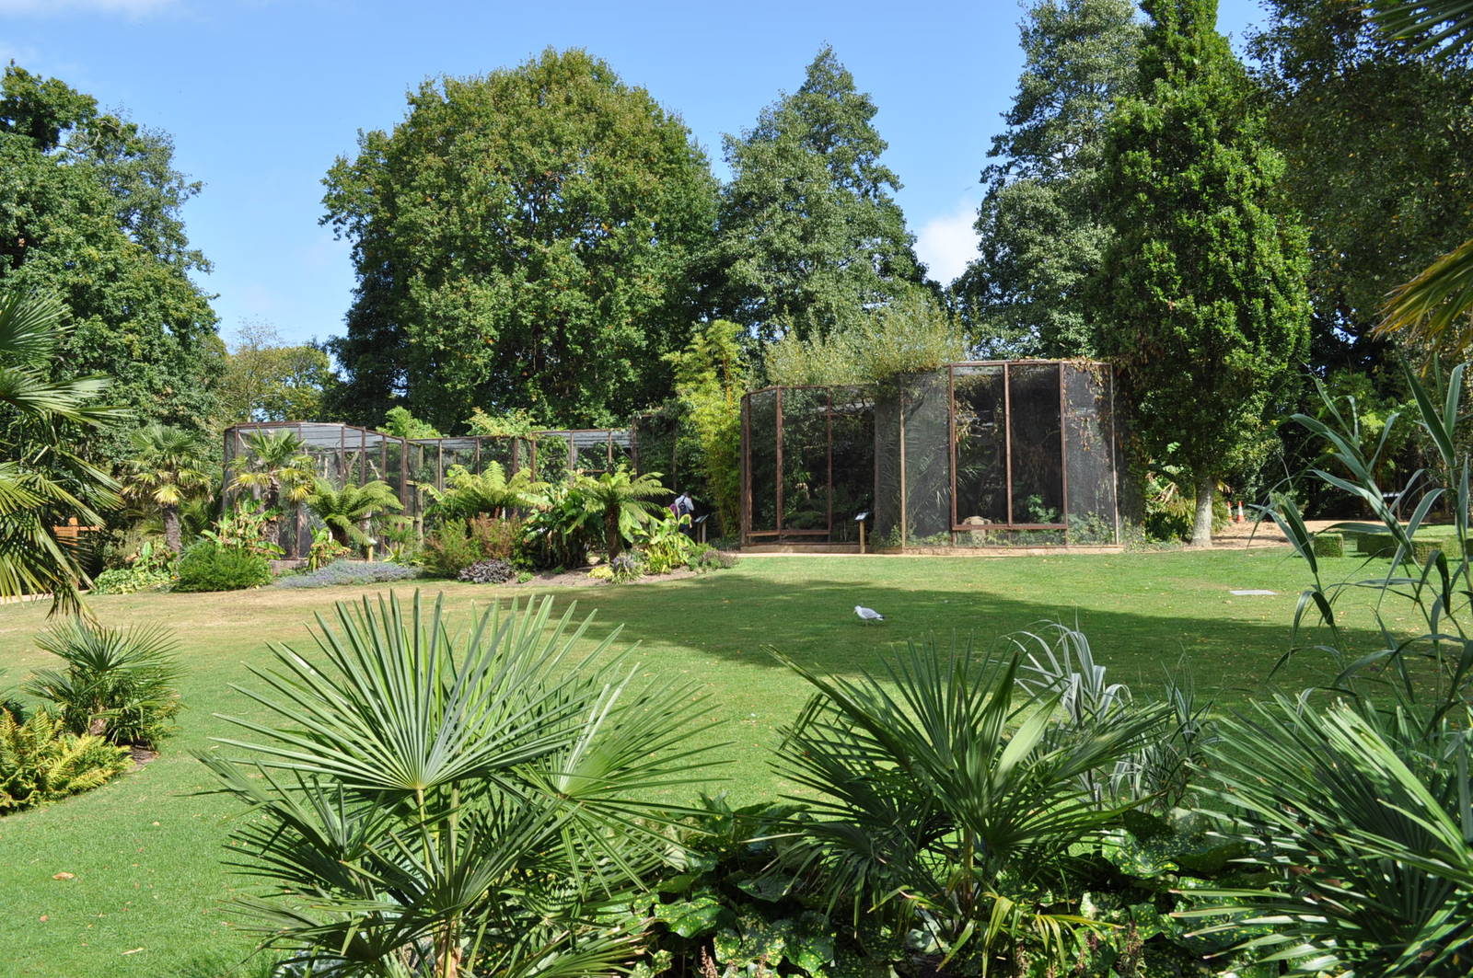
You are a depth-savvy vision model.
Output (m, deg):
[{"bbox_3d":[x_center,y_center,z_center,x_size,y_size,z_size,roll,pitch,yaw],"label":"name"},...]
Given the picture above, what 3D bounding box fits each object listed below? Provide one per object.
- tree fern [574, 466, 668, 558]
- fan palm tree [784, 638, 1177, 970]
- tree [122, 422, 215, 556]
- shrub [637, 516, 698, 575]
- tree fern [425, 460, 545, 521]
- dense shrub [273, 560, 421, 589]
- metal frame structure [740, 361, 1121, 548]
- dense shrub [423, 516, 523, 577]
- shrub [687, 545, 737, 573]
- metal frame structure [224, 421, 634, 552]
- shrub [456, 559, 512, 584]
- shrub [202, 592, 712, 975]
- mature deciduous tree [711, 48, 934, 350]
[{"bbox_3d":[-2.641,0.552,25.200,2.150,2.180,2.100,0,-3,0],"label":"tree fern"},{"bbox_3d":[0.771,1.030,3.650,1.250,1.120,1.200,0,-3,0],"label":"fan palm tree"},{"bbox_3d":[-12.481,0.164,24.200,2.000,3.150,2.000,0,-3,0],"label":"tree"},{"bbox_3d":[-1.551,1.239,25.000,1.300,1.330,1.150,0,-3,0],"label":"shrub"},{"bbox_3d":[-5.730,0.526,25.200,2.600,2.200,2.500,0,-3,0],"label":"tree fern"},{"bbox_3d":[-9.179,2.007,26.000,3.400,0.600,1.500,1,-3,-15],"label":"dense shrub"},{"bbox_3d":[4.600,-0.600,29.800,9.400,4.550,6.800,0,-3,7],"label":"metal frame structure"},{"bbox_3d":[-6.114,1.348,25.600,2.250,1.350,1.700,0,-3,0],"label":"dense shrub"},{"bbox_3d":[-0.563,1.610,25.100,1.150,0.620,0.950,0,-3,0],"label":"shrub"},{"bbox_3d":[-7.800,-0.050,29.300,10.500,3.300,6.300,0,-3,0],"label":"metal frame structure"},{"bbox_3d":[-4.934,1.611,21.600,1.100,0.500,0.900,0,-3,0],"label":"shrub"},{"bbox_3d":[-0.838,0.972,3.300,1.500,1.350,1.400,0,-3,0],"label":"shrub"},{"bbox_3d":[3.570,-8.150,46.000,9.200,21.200,9.200,0,-3,0],"label":"mature deciduous tree"}]

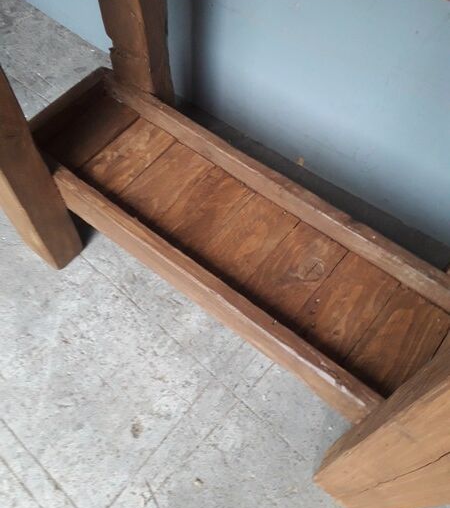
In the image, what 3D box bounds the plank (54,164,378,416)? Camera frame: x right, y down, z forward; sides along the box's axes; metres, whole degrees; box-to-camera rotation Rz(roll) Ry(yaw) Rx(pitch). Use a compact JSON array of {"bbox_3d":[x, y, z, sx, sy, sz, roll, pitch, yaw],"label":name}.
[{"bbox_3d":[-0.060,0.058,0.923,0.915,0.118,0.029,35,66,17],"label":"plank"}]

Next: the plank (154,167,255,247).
[{"bbox_3d":[-0.047,-0.086,1.022,0.111,0.021,0.227,35,66,17],"label":"plank"}]

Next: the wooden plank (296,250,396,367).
[{"bbox_3d":[0.231,0.108,0.918,0.119,0.021,0.227,35,66,17],"label":"wooden plank"}]

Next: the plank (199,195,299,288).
[{"bbox_3d":[0.044,-0.023,0.988,0.121,0.021,0.227,35,66,17],"label":"plank"}]

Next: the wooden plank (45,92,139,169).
[{"bbox_3d":[-0.320,-0.277,1.124,0.105,0.021,0.227,35,66,17],"label":"wooden plank"}]

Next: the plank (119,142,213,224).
[{"bbox_3d":[-0.137,-0.149,1.056,0.119,0.021,0.227,35,66,17],"label":"plank"}]

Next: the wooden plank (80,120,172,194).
[{"bbox_3d":[-0.232,-0.215,1.091,0.122,0.021,0.227,35,66,17],"label":"wooden plank"}]

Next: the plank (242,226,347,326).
[{"bbox_3d":[0.138,0.043,0.953,0.119,0.021,0.227,35,66,17],"label":"plank"}]

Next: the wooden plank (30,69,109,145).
[{"bbox_3d":[-0.374,-0.319,1.122,0.036,0.109,0.281,35,66,17],"label":"wooden plank"}]

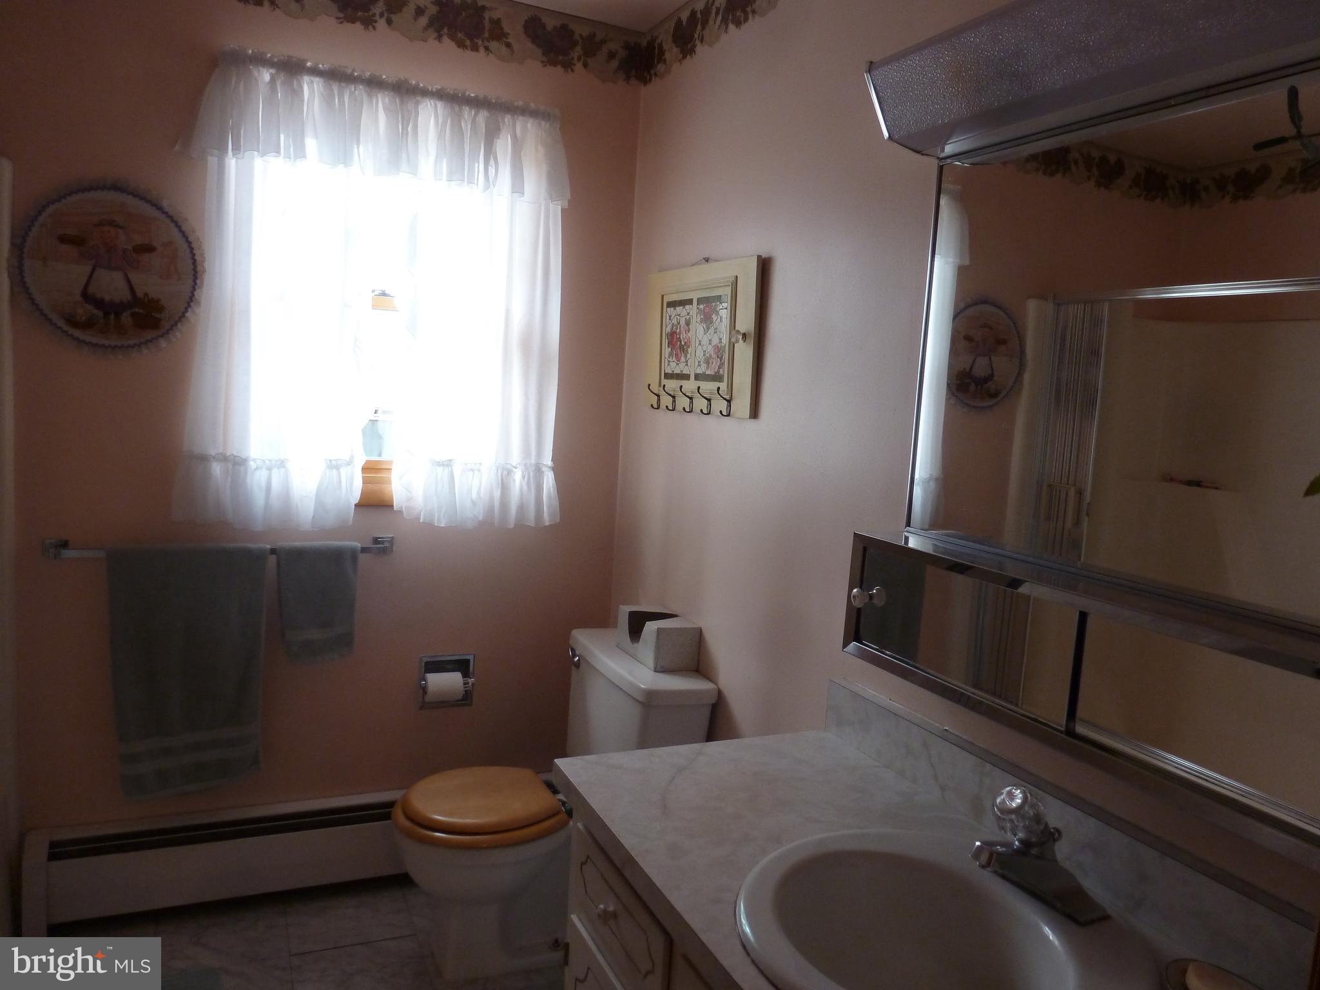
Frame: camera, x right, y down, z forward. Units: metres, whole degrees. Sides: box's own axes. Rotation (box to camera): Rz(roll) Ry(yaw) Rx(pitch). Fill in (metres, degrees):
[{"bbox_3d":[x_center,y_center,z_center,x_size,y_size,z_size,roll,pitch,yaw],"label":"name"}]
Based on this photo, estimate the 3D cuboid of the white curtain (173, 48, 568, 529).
[{"bbox_3d":[-0.701,-0.482,2.392,0.995,1.144,0.095,1,7,-25],"label":"white curtain"}]

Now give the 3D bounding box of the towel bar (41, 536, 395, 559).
[{"bbox_3d":[-1.080,0.133,2.309,0.804,0.050,0.075,1,7,-25],"label":"towel bar"}]

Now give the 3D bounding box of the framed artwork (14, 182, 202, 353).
[{"bbox_3d":[-1.287,-0.532,2.144,0.390,0.392,0.028,1,7,-25],"label":"framed artwork"}]

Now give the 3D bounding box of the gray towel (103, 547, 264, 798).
[{"bbox_3d":[-1.172,0.430,2.280,0.359,0.619,0.065,1,7,-25],"label":"gray towel"}]

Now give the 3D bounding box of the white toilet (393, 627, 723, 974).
[{"bbox_3d":[-0.302,0.779,2.233,0.674,0.750,0.525,1,7,-25],"label":"white toilet"}]

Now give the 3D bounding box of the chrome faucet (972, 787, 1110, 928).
[{"bbox_3d":[0.477,0.449,1.189,0.155,0.145,0.157,1,7,-25],"label":"chrome faucet"}]

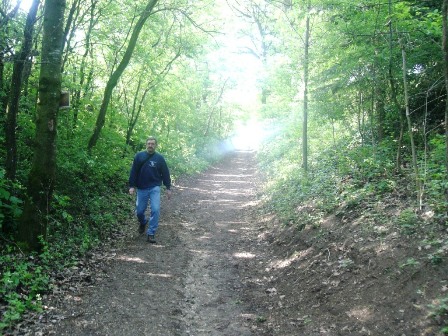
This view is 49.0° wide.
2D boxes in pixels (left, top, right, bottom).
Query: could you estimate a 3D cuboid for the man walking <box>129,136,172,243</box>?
[{"bbox_3d":[-1.250,0.365,8.350,0.730,1.750,0.680,0,3,-5],"label":"man walking"}]

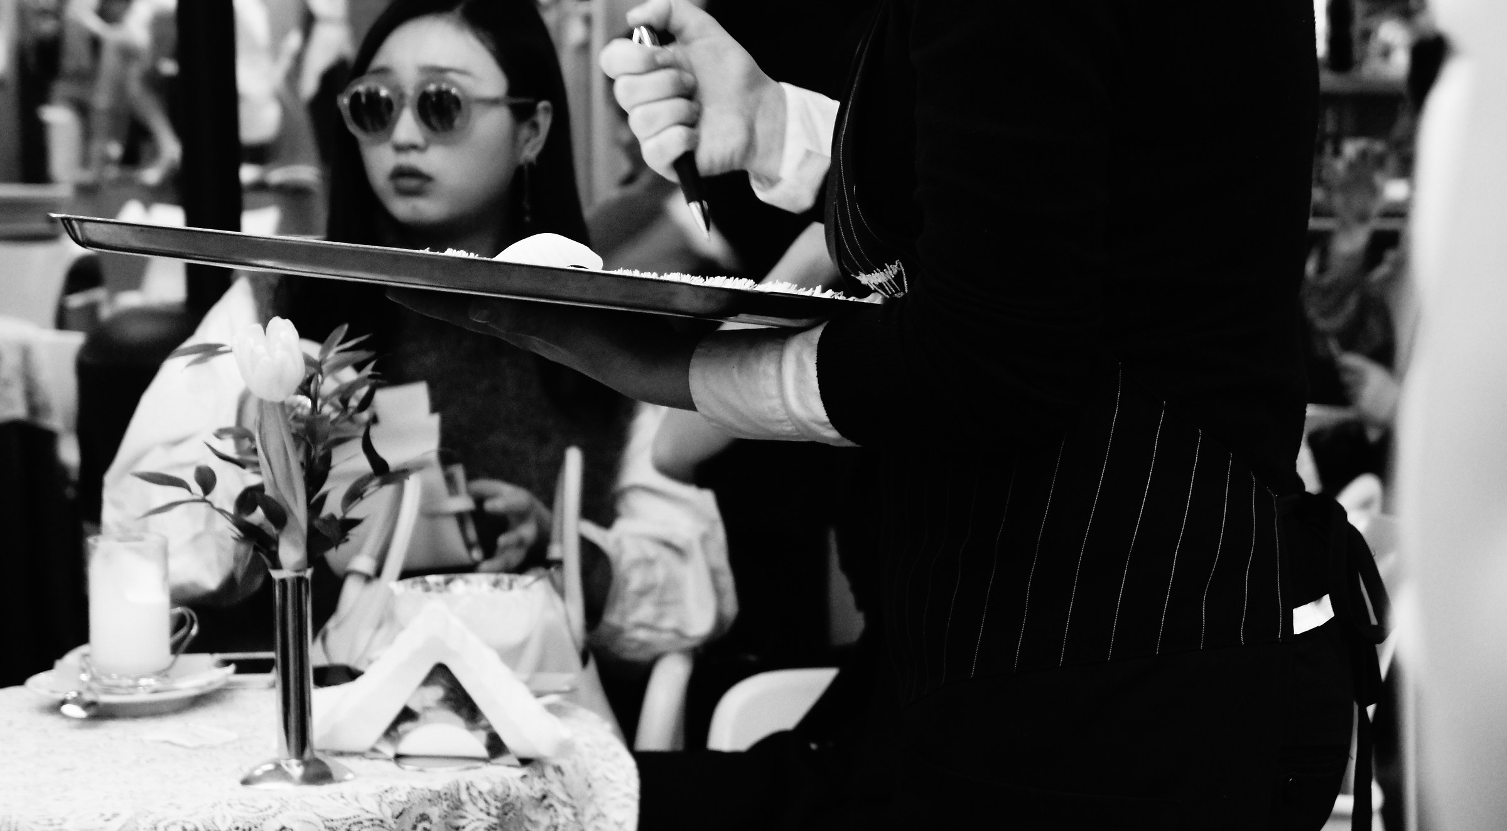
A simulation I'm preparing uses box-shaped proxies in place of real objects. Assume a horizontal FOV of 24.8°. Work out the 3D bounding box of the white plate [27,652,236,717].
[{"bbox_3d":[-0.477,0.204,2.630,0.160,0.021,0.160,-1,6,0],"label":"white plate"}]

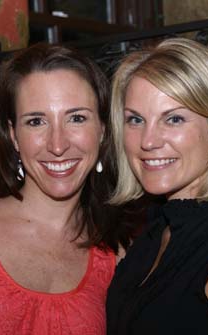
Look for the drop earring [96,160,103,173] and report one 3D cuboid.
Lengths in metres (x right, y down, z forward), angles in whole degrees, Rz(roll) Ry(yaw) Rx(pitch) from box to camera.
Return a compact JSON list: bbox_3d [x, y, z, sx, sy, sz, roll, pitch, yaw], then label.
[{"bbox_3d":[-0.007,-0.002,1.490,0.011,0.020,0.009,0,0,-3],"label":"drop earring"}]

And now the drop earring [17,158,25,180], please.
[{"bbox_3d":[-0.132,0.004,1.480,0.012,0.035,0.010,0,0,-3],"label":"drop earring"}]

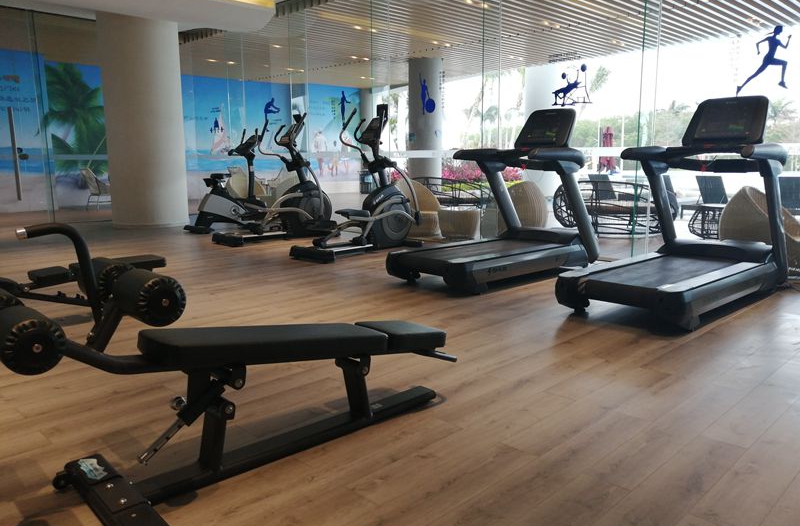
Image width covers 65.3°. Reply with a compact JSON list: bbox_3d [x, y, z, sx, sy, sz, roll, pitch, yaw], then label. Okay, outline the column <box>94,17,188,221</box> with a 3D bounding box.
[{"bbox_3d":[-4.332,-2.361,10.629,1.240,3.420,1.240,-4,10,-21],"label":"column"}]

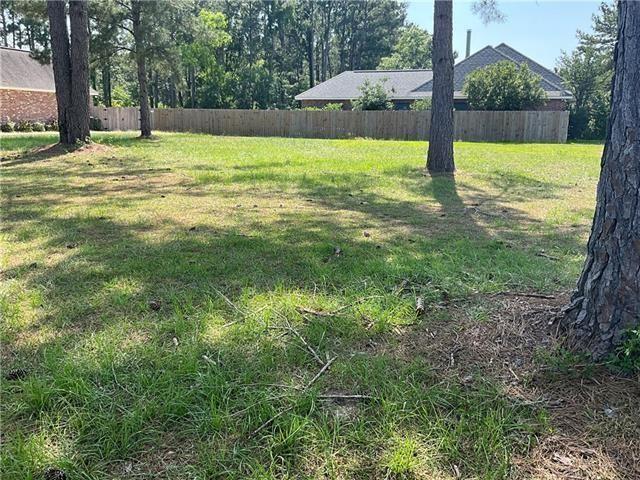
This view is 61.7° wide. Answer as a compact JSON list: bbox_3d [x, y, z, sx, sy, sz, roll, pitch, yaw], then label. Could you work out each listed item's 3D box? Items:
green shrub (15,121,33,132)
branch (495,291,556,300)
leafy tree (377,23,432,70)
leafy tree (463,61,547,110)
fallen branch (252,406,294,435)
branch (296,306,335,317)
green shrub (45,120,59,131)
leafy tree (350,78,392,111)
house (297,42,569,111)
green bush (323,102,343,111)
[{"bbox_3d":[-19.435,-7.410,35.251,1.183,0.872,1.050,0,14,0],"label":"green shrub"},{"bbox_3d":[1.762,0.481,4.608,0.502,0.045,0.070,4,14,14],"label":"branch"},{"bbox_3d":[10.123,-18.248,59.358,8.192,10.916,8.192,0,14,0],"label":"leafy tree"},{"bbox_3d":[11.949,-9.235,35.316,5.533,4.924,4.800,0,14,0],"label":"leafy tree"},{"bbox_3d":[-0.239,0.933,2.773,0.040,0.035,0.312,11,17,37],"label":"fallen branch"},{"bbox_3d":[-0.038,0.569,4.252,0.333,0.045,0.070,6,15,24],"label":"branch"},{"bbox_3d":[-18.265,-7.767,36.708,1.095,0.808,1.000,0,14,0],"label":"green shrub"},{"bbox_3d":[3.661,-9.352,37.862,2.824,3.934,2.824,0,14,0],"label":"leafy tree"},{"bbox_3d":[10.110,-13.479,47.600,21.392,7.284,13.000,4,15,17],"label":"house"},{"bbox_3d":[0.869,-8.443,37.571,1.401,2.308,1.401,0,14,0],"label":"green bush"}]

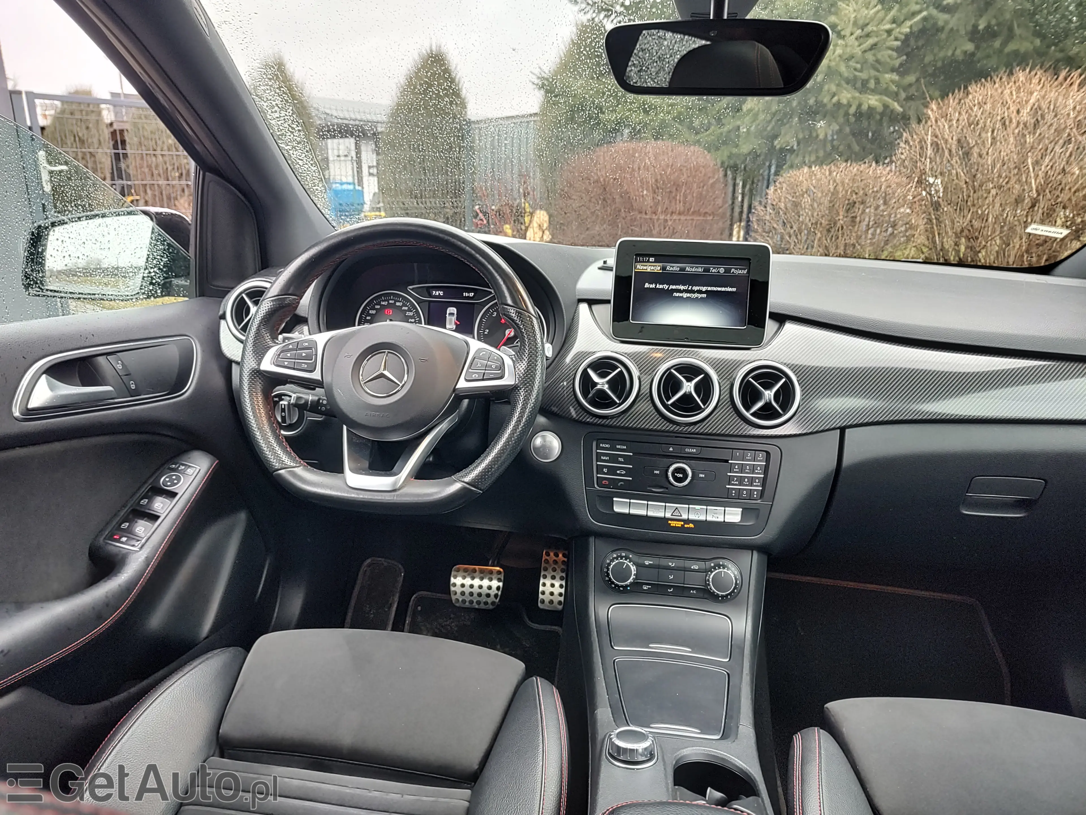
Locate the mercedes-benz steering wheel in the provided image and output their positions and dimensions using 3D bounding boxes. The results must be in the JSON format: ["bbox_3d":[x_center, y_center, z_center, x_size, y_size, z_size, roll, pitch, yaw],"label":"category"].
[{"bbox_3d":[-0.178,-0.052,0.872,0.372,0.358,0.085,3,-9,7],"label":"mercedes-benz steering wheel"}]

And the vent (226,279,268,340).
[{"bbox_3d":[-0.387,-0.132,0.997,0.090,0.090,0.040,3,2,7],"label":"vent"}]

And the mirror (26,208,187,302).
[{"bbox_3d":[-0.675,-0.241,1.140,0.220,0.142,0.120,1,12,0],"label":"mirror"}]

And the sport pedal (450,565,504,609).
[{"bbox_3d":[-0.121,0.329,1.324,0.096,0.078,0.028,3,-15,7],"label":"sport pedal"}]

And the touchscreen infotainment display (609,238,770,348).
[{"bbox_3d":[0.204,-0.159,1.002,0.208,0.139,0.025,4,6,8],"label":"touchscreen infotainment display"}]

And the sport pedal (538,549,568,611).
[{"bbox_3d":[0.020,0.324,1.355,0.046,0.118,0.025,3,-17,7],"label":"sport pedal"}]

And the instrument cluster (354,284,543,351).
[{"bbox_3d":[-0.135,-0.123,1.100,0.295,0.125,0.050,3,-3,7],"label":"instrument cluster"}]

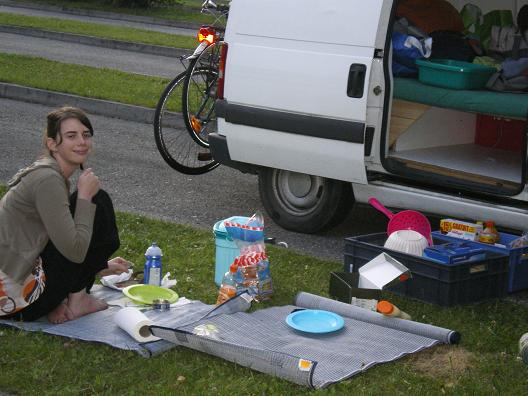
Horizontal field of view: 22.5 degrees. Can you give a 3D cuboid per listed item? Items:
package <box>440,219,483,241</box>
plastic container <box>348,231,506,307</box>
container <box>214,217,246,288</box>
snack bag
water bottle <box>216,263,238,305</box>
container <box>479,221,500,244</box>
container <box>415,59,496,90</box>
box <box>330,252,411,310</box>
[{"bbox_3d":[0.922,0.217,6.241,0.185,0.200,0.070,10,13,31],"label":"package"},{"bbox_3d":[0.729,0.316,6.002,0.410,0.190,0.610,-7,15,-43],"label":"plastic container"},{"bbox_3d":[-0.102,0.254,5.839,0.215,0.285,0.215,3,11,0],"label":"container"},{"bbox_3d":[-0.065,0.241,5.678,0.170,0.360,0.120,9,12,27],"label":"snack bag"},{"bbox_3d":[-0.148,0.361,5.542,0.078,0.175,0.078,8,11,-1],"label":"water bottle"},{"bbox_3d":[1.053,0.227,6.197,0.080,0.230,0.080,3,11,0],"label":"container"},{"bbox_3d":[0.999,-0.639,6.917,0.290,0.115,0.370,-5,13,-36],"label":"container"},{"bbox_3d":[0.451,0.361,5.741,0.270,0.160,0.280,1,11,-11],"label":"box"}]

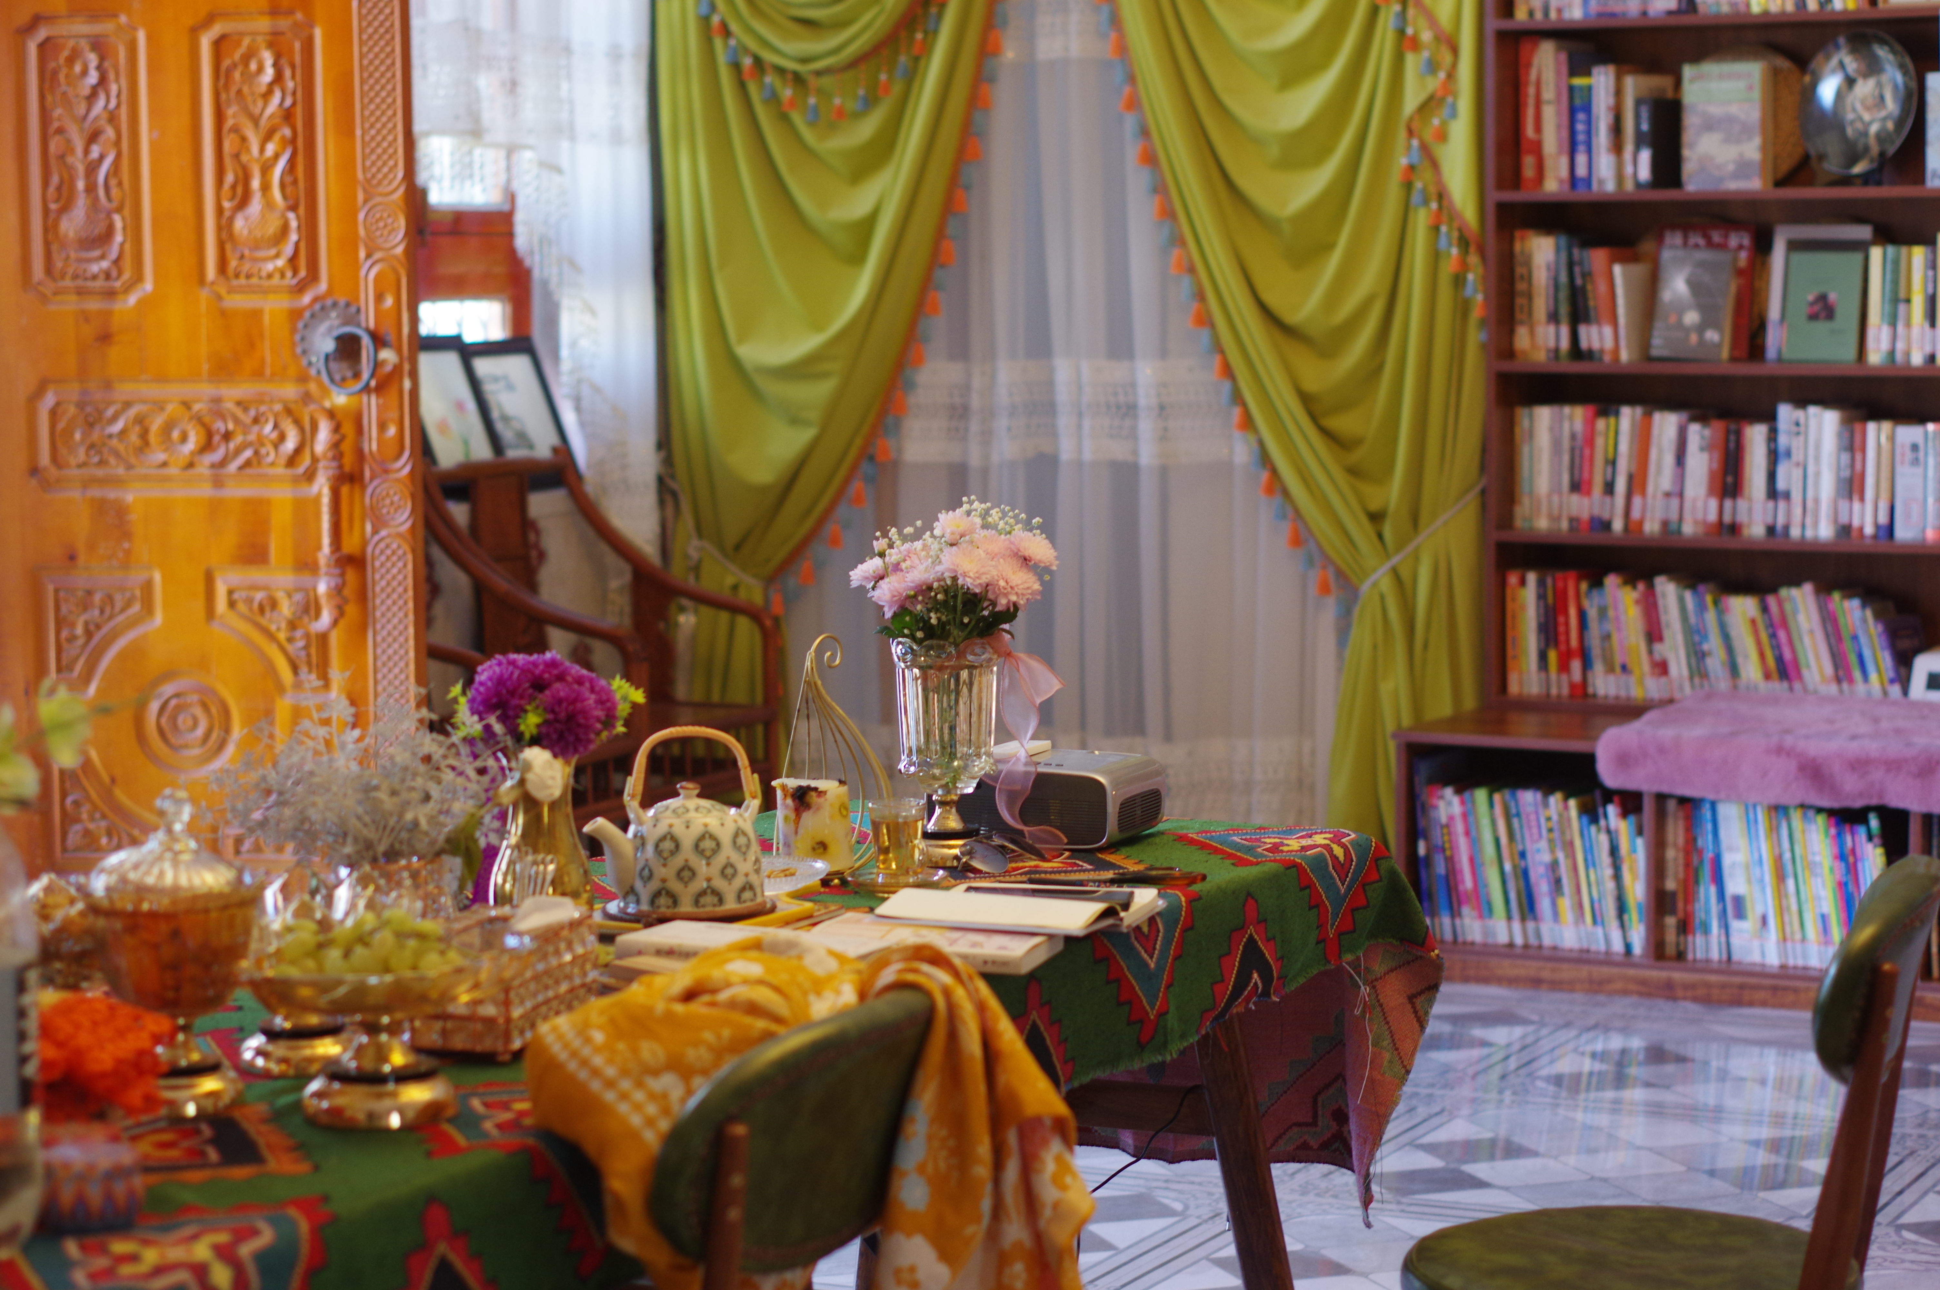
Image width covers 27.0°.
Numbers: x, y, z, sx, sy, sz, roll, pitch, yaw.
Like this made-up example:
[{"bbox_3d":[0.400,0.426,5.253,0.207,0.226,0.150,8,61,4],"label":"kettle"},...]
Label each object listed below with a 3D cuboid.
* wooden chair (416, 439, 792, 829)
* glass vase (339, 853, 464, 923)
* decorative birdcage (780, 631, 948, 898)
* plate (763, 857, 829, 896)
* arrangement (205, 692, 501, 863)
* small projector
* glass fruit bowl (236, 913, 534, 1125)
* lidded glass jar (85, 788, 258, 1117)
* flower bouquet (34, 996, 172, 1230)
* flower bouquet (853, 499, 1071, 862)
[{"bbox_3d":[-0.659,0.147,7.322,0.500,0.975,0.570,3,7,28],"label":"wooden chair"},{"bbox_3d":[-0.479,0.230,3.390,0.102,0.108,0.102,-1,5,0],"label":"glass vase"},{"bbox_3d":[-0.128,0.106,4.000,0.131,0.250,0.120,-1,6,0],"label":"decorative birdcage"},{"bbox_3d":[-0.204,0.230,3.930,0.140,0.022,0.140,-1,6,0],"label":"plate"},{"bbox_3d":[-0.540,0.138,3.560,0.255,0.157,0.230,-1,6,0],"label":"arrangement"},{"bbox_3d":[0.085,0.158,4.298,0.205,0.080,0.200,2,7,20],"label":"small projector"},{"bbox_3d":[-0.431,0.276,2.985,0.210,0.136,0.210,-1,6,0],"label":"glass fruit bowl"},{"bbox_3d":[-0.596,0.224,3.020,0.131,0.235,0.131,-1,6,0],"label":"lidded glass jar"},{"bbox_3d":[-0.576,0.303,2.670,0.102,0.152,0.100,-1,6,0],"label":"flower bouquet"},{"bbox_3d":[-0.013,0.036,4.110,0.218,0.365,0.205,-1,6,0],"label":"flower bouquet"}]

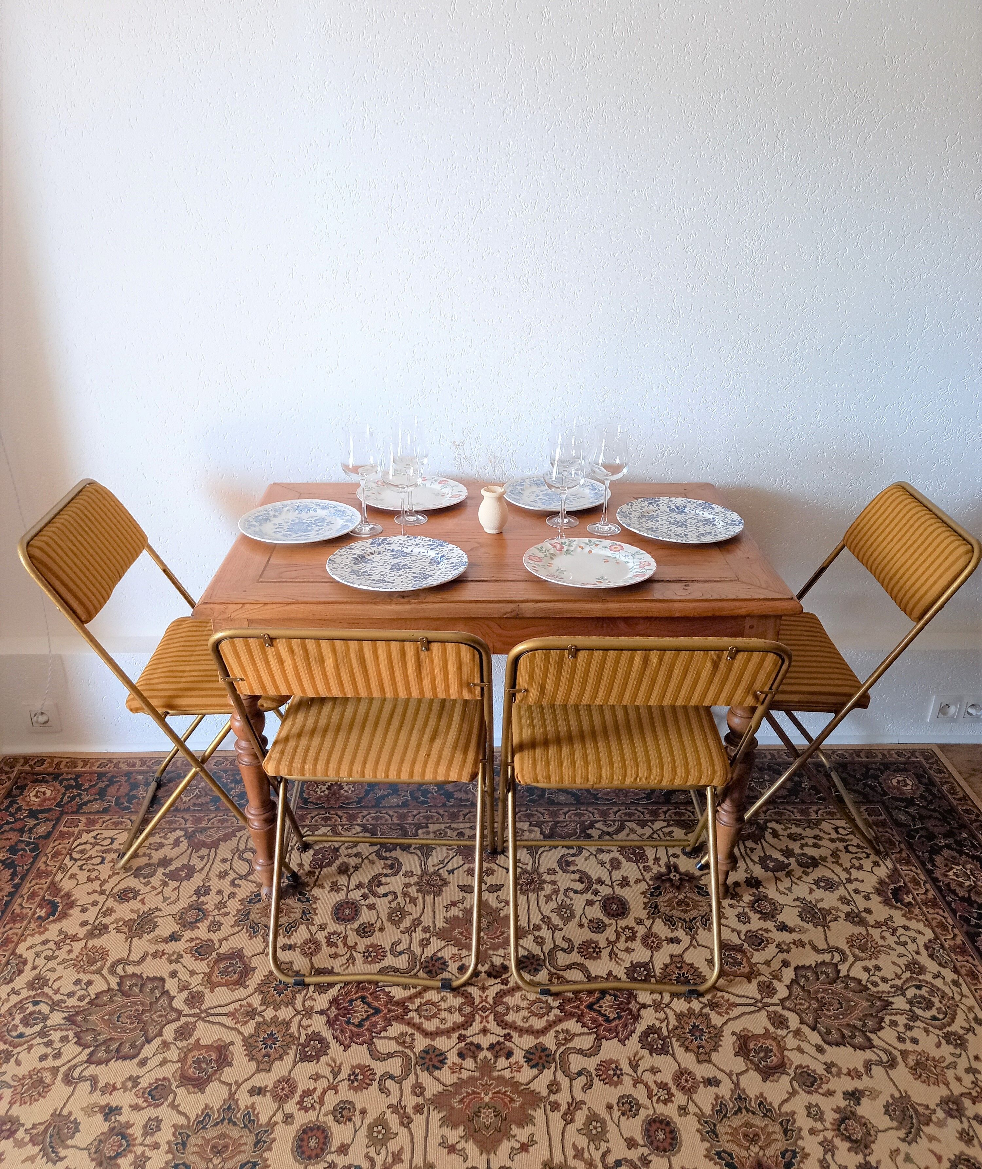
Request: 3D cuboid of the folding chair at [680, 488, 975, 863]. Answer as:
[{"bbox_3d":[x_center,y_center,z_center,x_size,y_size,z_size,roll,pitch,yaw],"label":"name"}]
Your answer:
[{"bbox_3d":[0.711,0.196,2.171,0.500,0.803,0.458,0,24,0],"label":"folding chair"}]

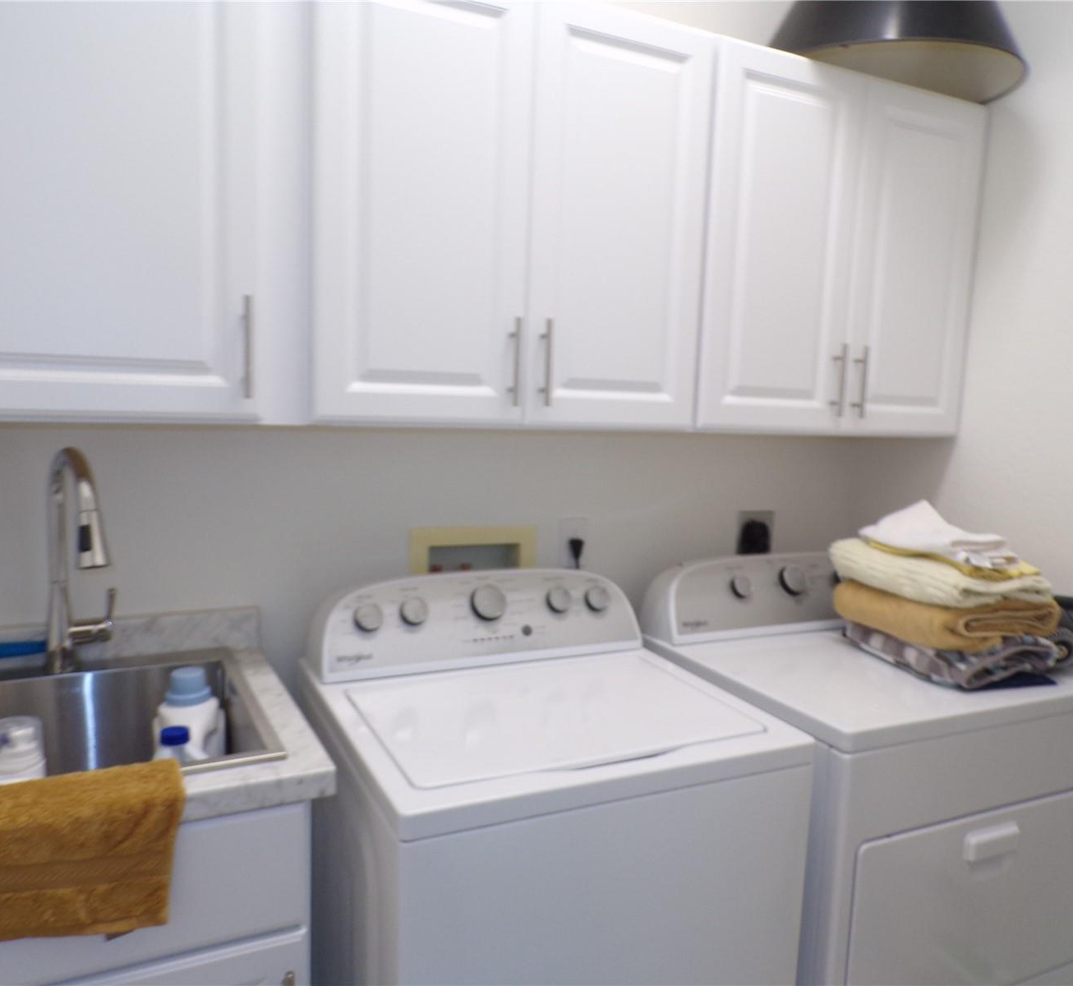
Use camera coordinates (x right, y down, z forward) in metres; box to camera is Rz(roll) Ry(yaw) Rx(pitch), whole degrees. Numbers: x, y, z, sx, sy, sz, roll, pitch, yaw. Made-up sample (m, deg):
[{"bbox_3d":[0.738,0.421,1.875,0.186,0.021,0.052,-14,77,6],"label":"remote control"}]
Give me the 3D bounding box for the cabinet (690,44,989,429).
[{"bbox_3d":[0.605,-0.523,2.097,0.762,0.757,0.335,-1,7,-26],"label":"cabinet"}]

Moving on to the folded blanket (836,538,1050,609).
[{"bbox_3d":[0.847,0.160,1.941,0.250,0.080,0.380,0,6,-19],"label":"folded blanket"}]

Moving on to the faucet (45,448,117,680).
[{"bbox_3d":[-0.748,0.124,1.522,0.110,0.400,0.240,-2,7,-36],"label":"faucet"}]

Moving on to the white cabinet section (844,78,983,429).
[{"bbox_3d":[0.790,-0.532,2.201,0.376,0.765,0.310,-1,7,-25],"label":"white cabinet section"}]

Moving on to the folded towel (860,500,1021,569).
[{"bbox_3d":[0.845,0.078,1.902,0.180,0.092,0.280,0,6,-19],"label":"folded towel"}]

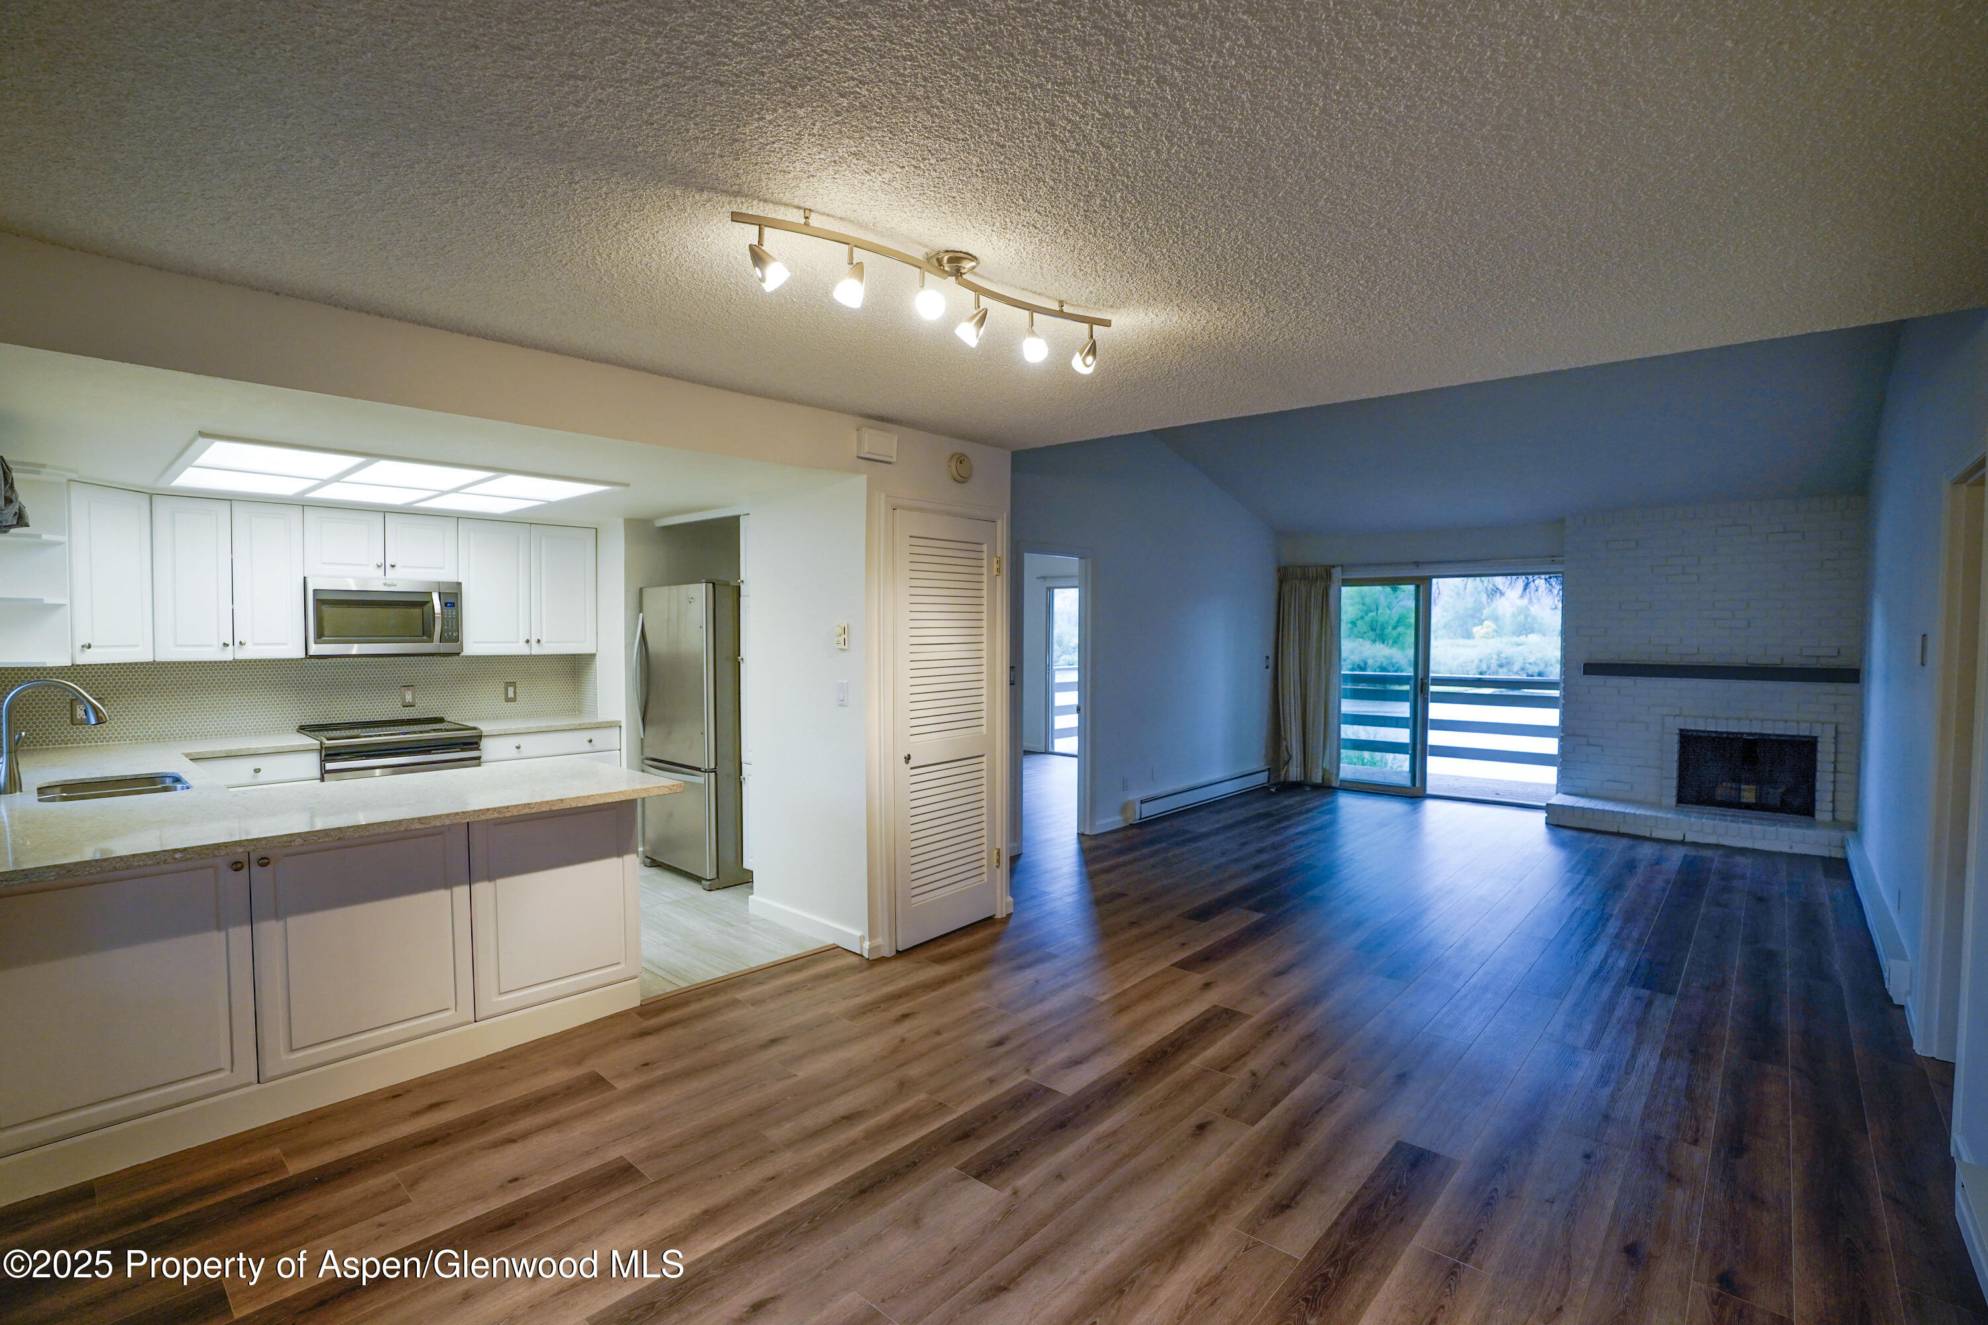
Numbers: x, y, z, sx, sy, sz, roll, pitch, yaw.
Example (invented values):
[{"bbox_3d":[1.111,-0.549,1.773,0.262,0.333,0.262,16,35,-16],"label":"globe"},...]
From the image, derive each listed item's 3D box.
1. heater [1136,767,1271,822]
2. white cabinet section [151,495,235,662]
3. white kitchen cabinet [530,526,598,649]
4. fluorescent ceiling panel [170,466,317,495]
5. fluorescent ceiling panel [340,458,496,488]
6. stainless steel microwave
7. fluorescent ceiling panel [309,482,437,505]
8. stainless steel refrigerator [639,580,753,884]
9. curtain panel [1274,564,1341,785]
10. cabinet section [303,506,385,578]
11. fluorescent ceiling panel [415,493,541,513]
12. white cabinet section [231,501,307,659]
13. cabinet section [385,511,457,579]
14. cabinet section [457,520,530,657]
[{"bbox_3d":[1.873,1.127,7.695,0.075,0.180,2.400,2,3,42],"label":"heater"},{"bbox_3d":[-4.198,-0.426,4.616,0.325,0.821,0.300,2,3,42],"label":"white cabinet section"},{"bbox_3d":[-2.913,-0.469,5.851,0.335,0.820,0.425,2,3,42],"label":"white kitchen cabinet"},{"bbox_3d":[-3.315,-0.802,3.922,0.650,0.030,0.430,2,3,42],"label":"fluorescent ceiling panel"},{"bbox_3d":[-2.483,-0.797,3.794,0.680,0.030,0.400,2,3,42],"label":"fluorescent ceiling panel"},{"bbox_3d":[-3.547,-0.258,5.107,0.400,0.425,0.748,2,3,42],"label":"stainless steel microwave"},{"bbox_3d":[-2.997,-0.814,4.254,0.620,0.030,0.400,2,3,42],"label":"fluorescent ceiling panel"},{"bbox_3d":[-1.712,0.414,5.598,0.750,1.765,0.800,2,3,42],"label":"stainless steel refrigerator"},{"bbox_3d":[3.024,0.123,8.488,0.640,2.090,0.130,2,3,42],"label":"curtain panel"},{"bbox_3d":[-3.766,-0.668,5.078,0.325,0.378,0.374,2,3,42],"label":"cabinet section"},{"bbox_3d":[-2.662,-0.826,4.582,0.620,0.030,0.425,2,3,42],"label":"fluorescent ceiling panel"},{"bbox_3d":[-3.996,-0.435,4.836,0.325,0.820,0.297,2,3,42],"label":"white cabinet section"},{"bbox_3d":[-3.511,-0.680,5.356,0.325,0.376,0.382,2,3,42],"label":"cabinet section"},{"bbox_3d":[-3.244,-0.466,5.658,0.325,0.834,0.420,2,3,42],"label":"cabinet section"}]

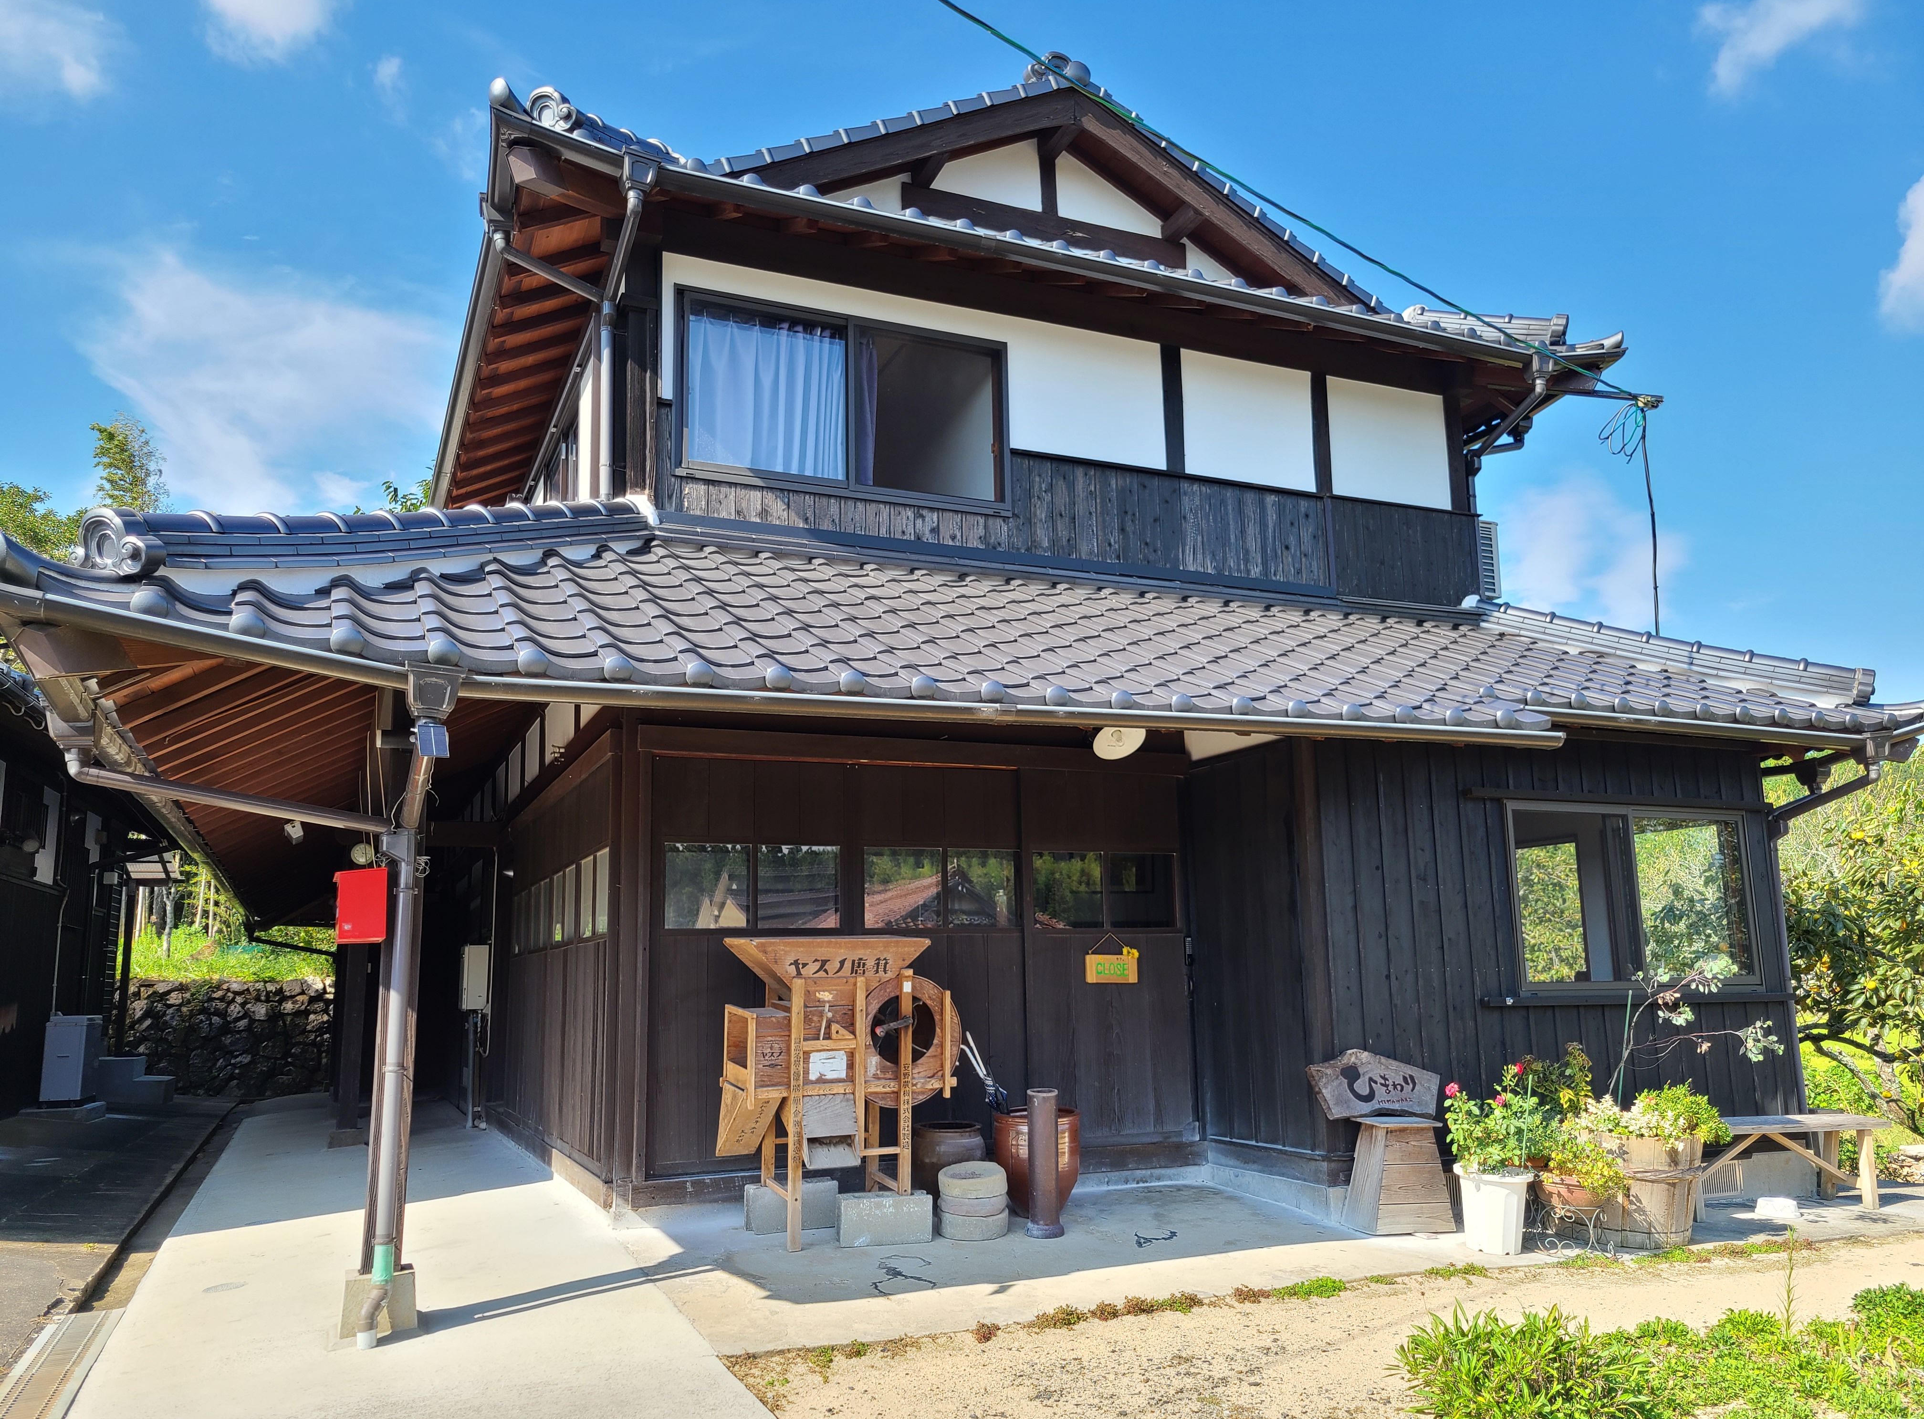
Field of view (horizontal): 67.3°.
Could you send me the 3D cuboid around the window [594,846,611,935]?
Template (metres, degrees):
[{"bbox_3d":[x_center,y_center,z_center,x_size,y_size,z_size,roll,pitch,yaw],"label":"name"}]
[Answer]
[{"bbox_3d":[-1.748,0.899,7.054,0.040,0.400,0.370,4,-12,-23],"label":"window"}]

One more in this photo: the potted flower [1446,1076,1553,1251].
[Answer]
[{"bbox_3d":[2.262,1.923,6.090,0.450,0.740,0.430,4,-12,-23],"label":"potted flower"}]

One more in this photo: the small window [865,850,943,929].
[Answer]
[{"bbox_3d":[-0.295,0.871,7.038,0.400,0.390,0.040,4,-12,-23],"label":"small window"}]

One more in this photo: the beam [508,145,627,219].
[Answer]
[{"bbox_3d":[-1.791,-2.428,6.677,0.120,0.170,0.800,-5,2,21],"label":"beam"}]

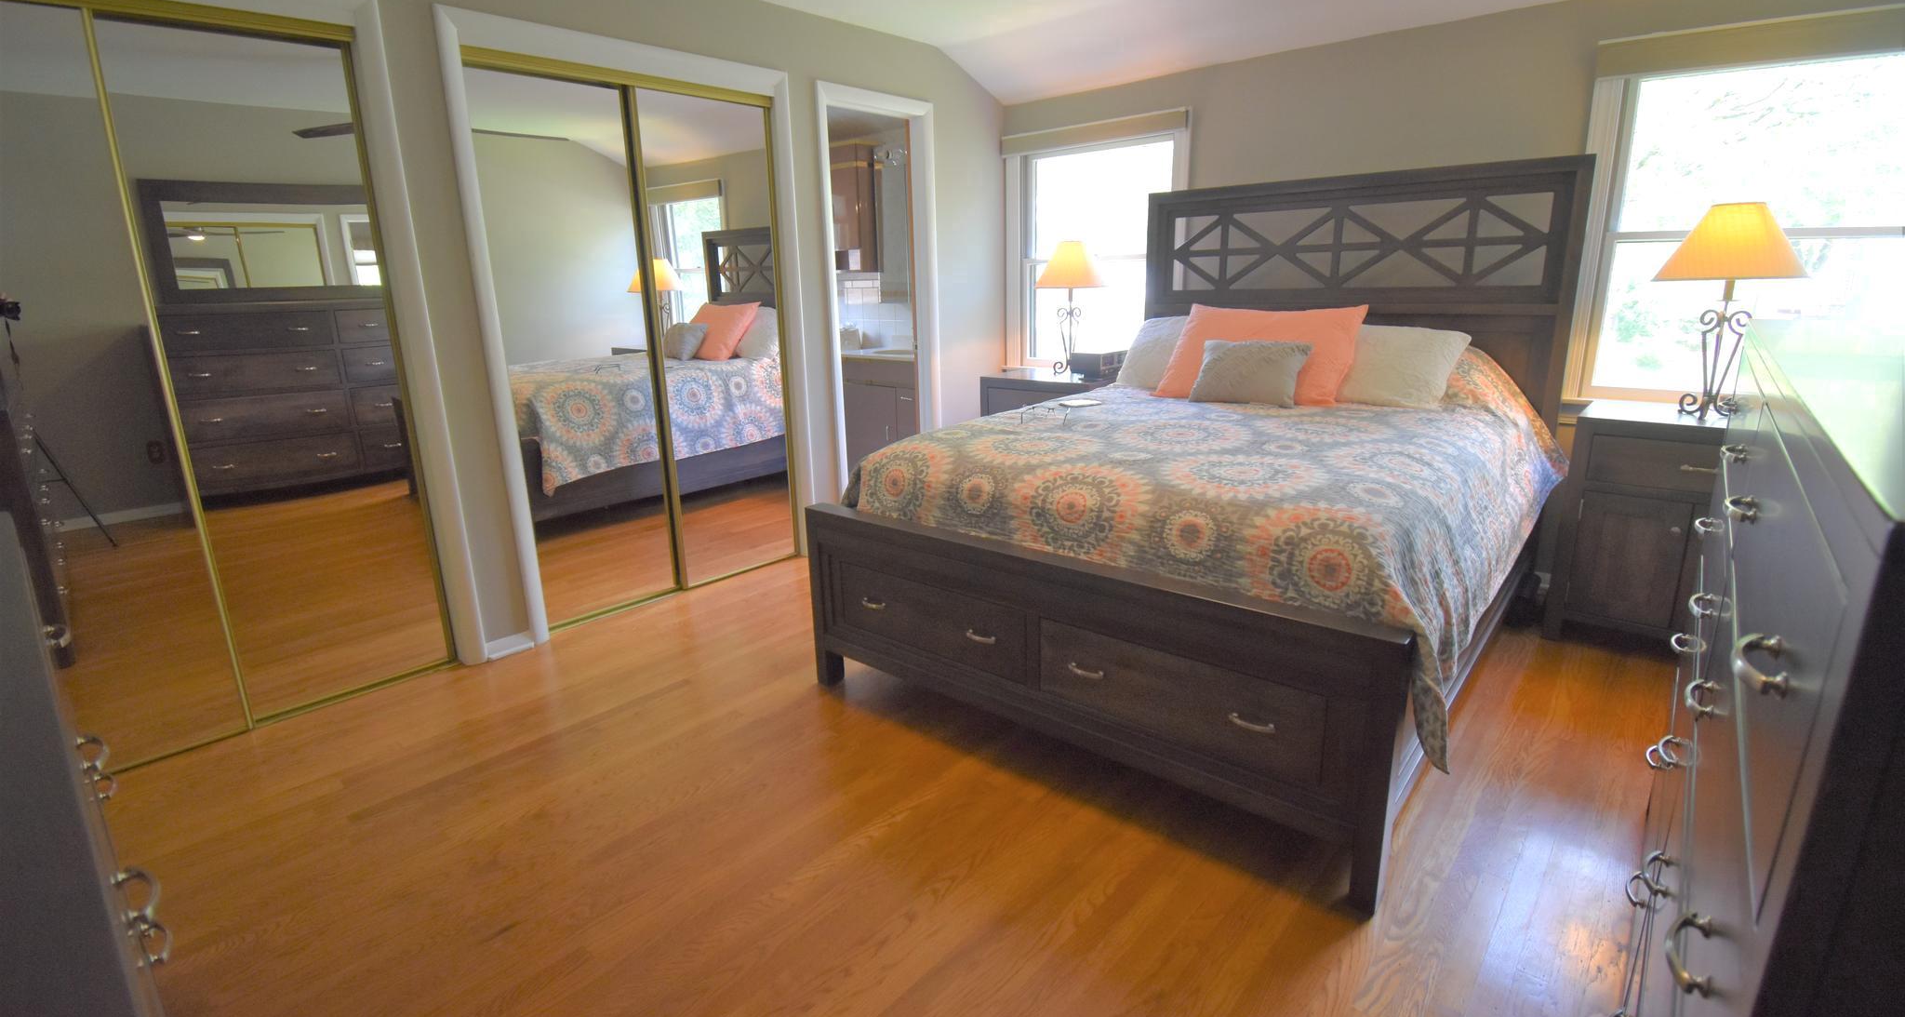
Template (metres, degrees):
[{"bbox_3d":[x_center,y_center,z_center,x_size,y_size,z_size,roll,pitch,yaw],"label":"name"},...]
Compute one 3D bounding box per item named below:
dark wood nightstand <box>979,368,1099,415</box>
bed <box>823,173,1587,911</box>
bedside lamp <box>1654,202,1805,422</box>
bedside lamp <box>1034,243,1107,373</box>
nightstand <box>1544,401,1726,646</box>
[{"bbox_3d":[0.541,-0.305,4.260,0.620,0.780,0.470,11,19,40],"label":"dark wood nightstand"},{"bbox_3d":[0.904,-0.344,2.680,1.710,1.630,2.235,11,19,40],"label":"bed"},{"bbox_3d":[2.431,-0.625,2.505,0.354,0.641,0.354,11,19,40],"label":"bedside lamp"},{"bbox_3d":[0.606,-1.003,4.052,0.354,0.672,0.354,-1,15,0],"label":"bedside lamp"},{"bbox_3d":[2.420,0.076,2.624,0.620,0.770,0.470,11,19,40],"label":"nightstand"}]

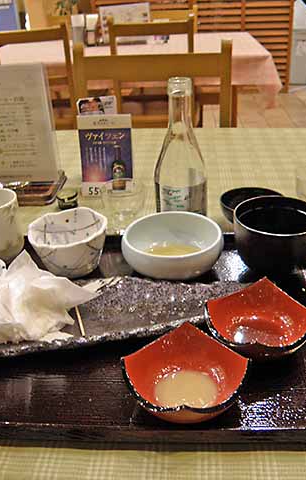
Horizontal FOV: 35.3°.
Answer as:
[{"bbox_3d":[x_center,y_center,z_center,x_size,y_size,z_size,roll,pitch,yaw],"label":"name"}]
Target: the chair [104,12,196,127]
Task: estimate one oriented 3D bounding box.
[{"bbox_3d":[0.010,-0.631,2.325,0.385,0.840,0.460,0,30,3],"label":"chair"}]

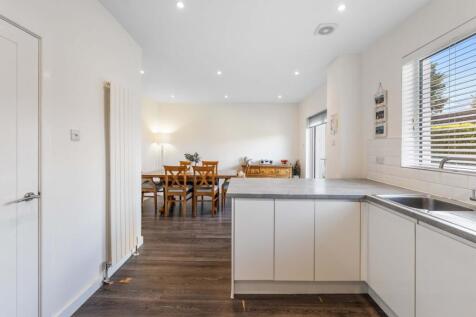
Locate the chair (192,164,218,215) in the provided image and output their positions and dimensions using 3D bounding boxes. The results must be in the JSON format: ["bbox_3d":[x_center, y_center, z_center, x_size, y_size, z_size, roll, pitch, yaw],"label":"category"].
[{"bbox_3d":[-0.645,0.633,3.740,0.460,0.975,0.490,0,2,0],"label":"chair"}]

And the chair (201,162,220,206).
[{"bbox_3d":[-0.725,0.585,4.660,0.460,0.975,0.490,0,2,0],"label":"chair"}]

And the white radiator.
[{"bbox_3d":[-1.243,0.172,2.005,0.072,1.800,0.465,0,2,0],"label":"white radiator"}]

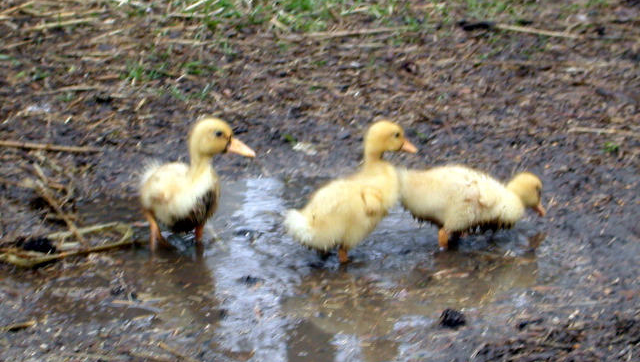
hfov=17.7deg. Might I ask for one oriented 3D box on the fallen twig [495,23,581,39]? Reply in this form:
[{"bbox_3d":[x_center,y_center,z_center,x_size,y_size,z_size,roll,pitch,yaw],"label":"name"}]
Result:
[{"bbox_3d":[0.409,-0.280,3.809,0.170,0.010,0.014,9,24,22],"label":"fallen twig"}]

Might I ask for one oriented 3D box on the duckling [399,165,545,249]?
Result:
[{"bbox_3d":[0.211,0.031,2.897,0.205,0.122,0.090,-5,23,-12],"label":"duckling"}]

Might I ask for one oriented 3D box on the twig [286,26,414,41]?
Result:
[{"bbox_3d":[0.053,-0.278,3.804,0.235,0.010,0.014,-5,23,-12],"label":"twig"}]

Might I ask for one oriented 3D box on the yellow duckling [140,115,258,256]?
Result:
[{"bbox_3d":[-0.174,0.006,2.865,0.160,0.192,0.092,15,26,32],"label":"yellow duckling"}]

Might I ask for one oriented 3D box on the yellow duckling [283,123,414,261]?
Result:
[{"bbox_3d":[0.044,0.014,2.842,0.185,0.195,0.085,-9,24,-20],"label":"yellow duckling"}]

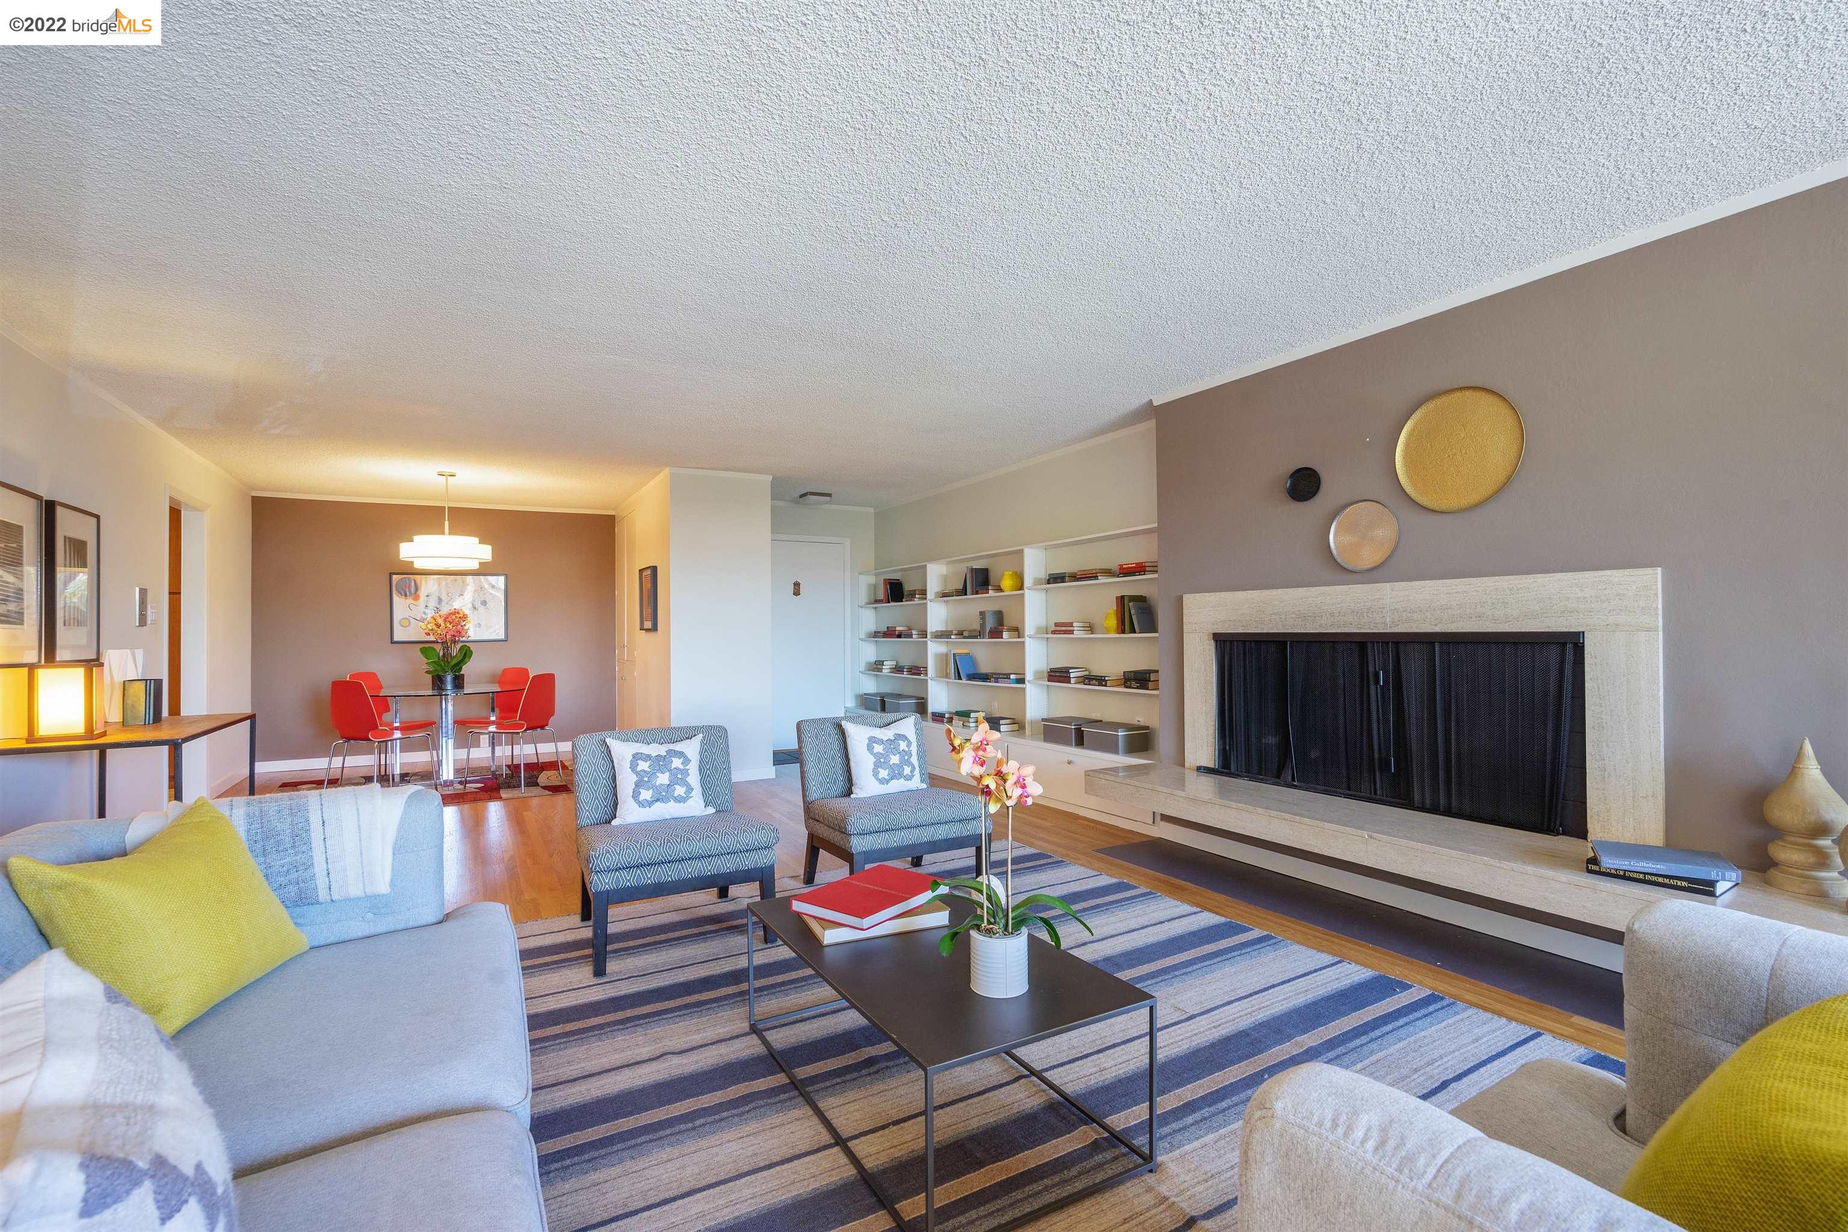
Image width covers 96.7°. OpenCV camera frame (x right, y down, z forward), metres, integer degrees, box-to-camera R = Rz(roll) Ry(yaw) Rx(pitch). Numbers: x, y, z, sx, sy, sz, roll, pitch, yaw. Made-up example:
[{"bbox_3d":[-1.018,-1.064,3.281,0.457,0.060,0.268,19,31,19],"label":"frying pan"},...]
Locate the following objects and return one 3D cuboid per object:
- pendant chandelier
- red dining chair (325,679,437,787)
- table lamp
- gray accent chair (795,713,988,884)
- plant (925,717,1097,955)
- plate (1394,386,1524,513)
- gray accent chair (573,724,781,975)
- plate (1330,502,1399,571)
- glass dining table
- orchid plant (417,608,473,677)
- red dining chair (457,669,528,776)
[{"bbox_3d":[-3.732,-0.743,6.425,0.610,0.740,0.610,0,-1,-30],"label":"pendant chandelier"},{"bbox_3d":[-3.979,0.893,6.045,0.520,0.860,0.540,-1,-1,27],"label":"red dining chair"},{"bbox_3d":[-3.486,0.352,3.350,0.195,0.300,0.170,0,-1,-32],"label":"table lamp"},{"bbox_3d":[-0.153,0.854,3.712,0.650,0.745,0.720,0,-1,-28],"label":"gray accent chair"},{"bbox_3d":[0.196,0.478,1.800,0.340,0.520,0.270,-1,-1,6],"label":"plant"},{"bbox_3d":[2.061,-0.636,3.162,0.035,0.470,0.470,0,-1,-30],"label":"plate"},{"bbox_3d":[-0.994,0.855,3.219,0.645,0.745,0.720,0,-1,-29],"label":"gray accent chair"},{"bbox_3d":[1.875,-0.336,3.497,0.030,0.305,0.305,0,-1,-30],"label":"plate"},{"bbox_3d":[-3.703,0.954,6.418,1.140,0.745,1.140,0,-1,-30],"label":"glass dining table"},{"bbox_3d":[-3.725,0.200,6.415,0.360,0.530,0.340,0,-1,-30],"label":"orchid plant"},{"bbox_3d":[-3.631,0.903,7.023,0.520,0.870,0.540,-1,-1,26],"label":"red dining chair"}]

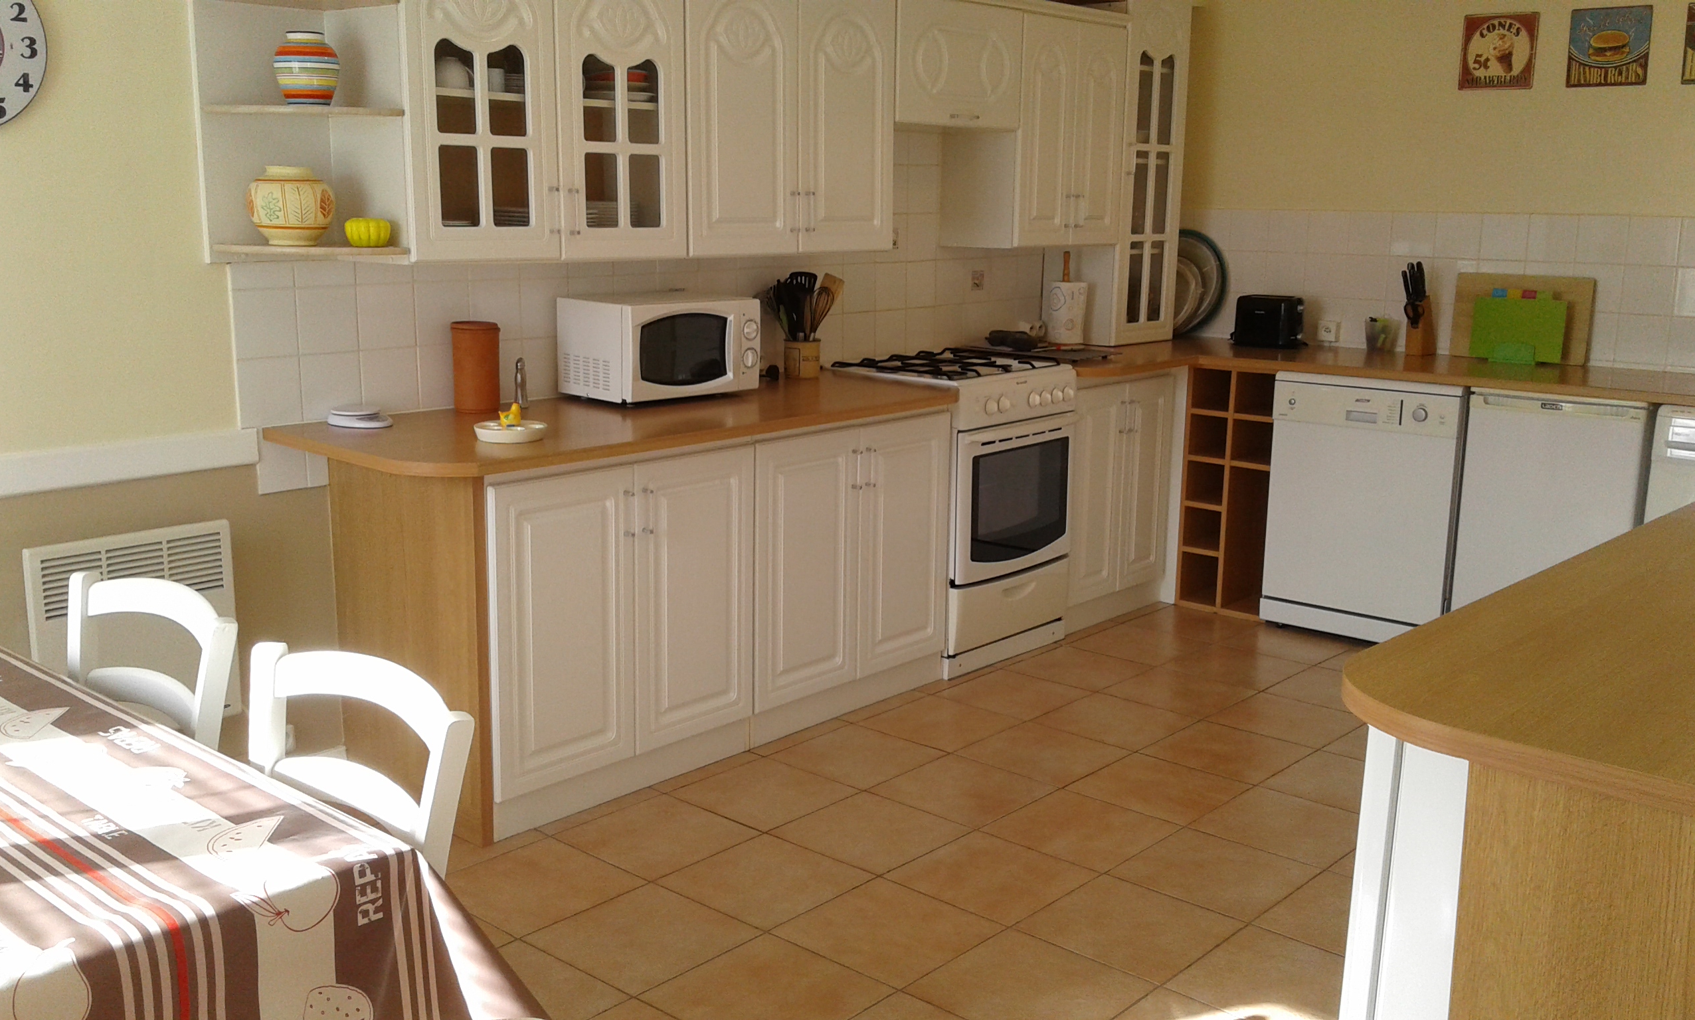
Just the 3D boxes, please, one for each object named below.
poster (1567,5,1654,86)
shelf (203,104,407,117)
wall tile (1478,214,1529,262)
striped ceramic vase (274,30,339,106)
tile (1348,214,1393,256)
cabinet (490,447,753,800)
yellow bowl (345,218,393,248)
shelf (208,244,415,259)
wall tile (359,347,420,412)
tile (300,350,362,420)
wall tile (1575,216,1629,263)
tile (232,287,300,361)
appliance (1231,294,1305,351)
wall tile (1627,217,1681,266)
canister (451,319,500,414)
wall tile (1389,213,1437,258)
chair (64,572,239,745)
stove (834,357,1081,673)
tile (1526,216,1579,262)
[{"bbox_3d":[2.480,-1.507,4.627,0.236,0.245,0.012,11,16,38],"label":"poster"},{"bbox_3d":[-1.161,-0.852,3.045,0.300,0.020,0.280,11,15,43],"label":"shelf"},{"bbox_3d":[2.211,-0.917,4.784,0.151,0.151,0.010,11,16,42],"label":"wall tile"},{"bbox_3d":[-1.165,-0.948,3.067,0.140,0.154,0.140,12,17,42],"label":"striped ceramic vase"},{"bbox_3d":[1.916,-1.014,5.208,0.154,0.154,0.010,11,16,38],"label":"tile"},{"bbox_3d":[-0.682,0.184,3.332,0.590,0.700,0.735,11,16,42],"label":"cabinet"},{"bbox_3d":[-1.080,-0.625,3.203,0.107,0.064,0.107,0,11,0],"label":"yellow bowl"},{"bbox_3d":[-1.178,-0.568,3.106,0.350,0.020,0.280,12,17,42],"label":"shelf"},{"bbox_3d":[-1.120,-0.318,3.490,0.010,0.154,0.152,12,17,42],"label":"wall tile"},{"bbox_3d":[-1.226,-0.295,3.382,0.010,0.154,0.152,12,17,42],"label":"tile"},{"bbox_3d":[2.439,-0.870,4.586,0.150,0.155,0.010,9,14,38],"label":"wall tile"},{"bbox_3d":[-1.352,-0.434,3.308,0.010,0.157,0.153,10,15,42],"label":"tile"},{"bbox_3d":[1.556,-0.693,5.250,0.240,0.185,0.150,10,15,42],"label":"appliance"},{"bbox_3d":[2.548,-0.849,4.477,0.151,0.151,0.010,11,16,42],"label":"wall tile"},{"bbox_3d":[-0.908,-0.350,3.498,0.125,0.210,0.125,11,16,42],"label":"canister"},{"bbox_3d":[1.974,-0.958,4.957,0.150,0.155,0.010,9,14,38],"label":"wall tile"},{"bbox_3d":[-1.106,0.569,1.899,0.430,0.850,0.440,10,15,37],"label":"chair"},{"bbox_3d":[0.310,-0.016,4.532,0.590,0.910,0.584,11,15,43],"label":"stove"},{"bbox_3d":[2.323,-0.892,4.679,0.150,0.155,0.010,9,14,38],"label":"tile"}]

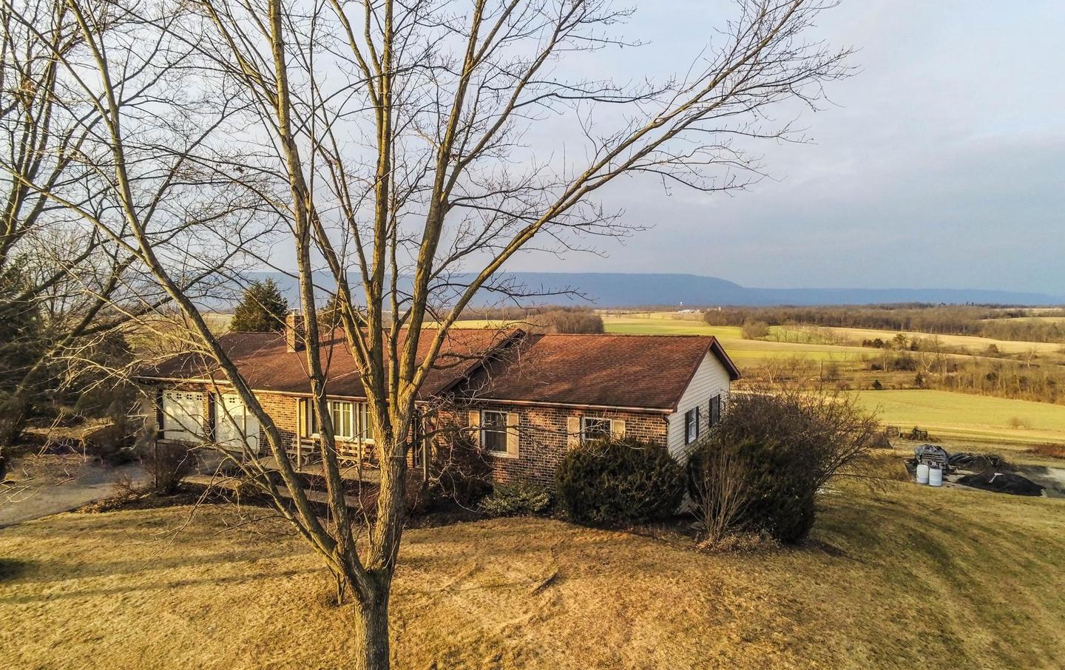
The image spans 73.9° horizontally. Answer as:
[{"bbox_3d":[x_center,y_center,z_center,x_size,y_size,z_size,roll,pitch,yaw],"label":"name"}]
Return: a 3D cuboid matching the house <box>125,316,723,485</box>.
[{"bbox_3d":[-4.328,2.003,27.889,22.584,5.278,9.998,1,2,27],"label":"house"}]

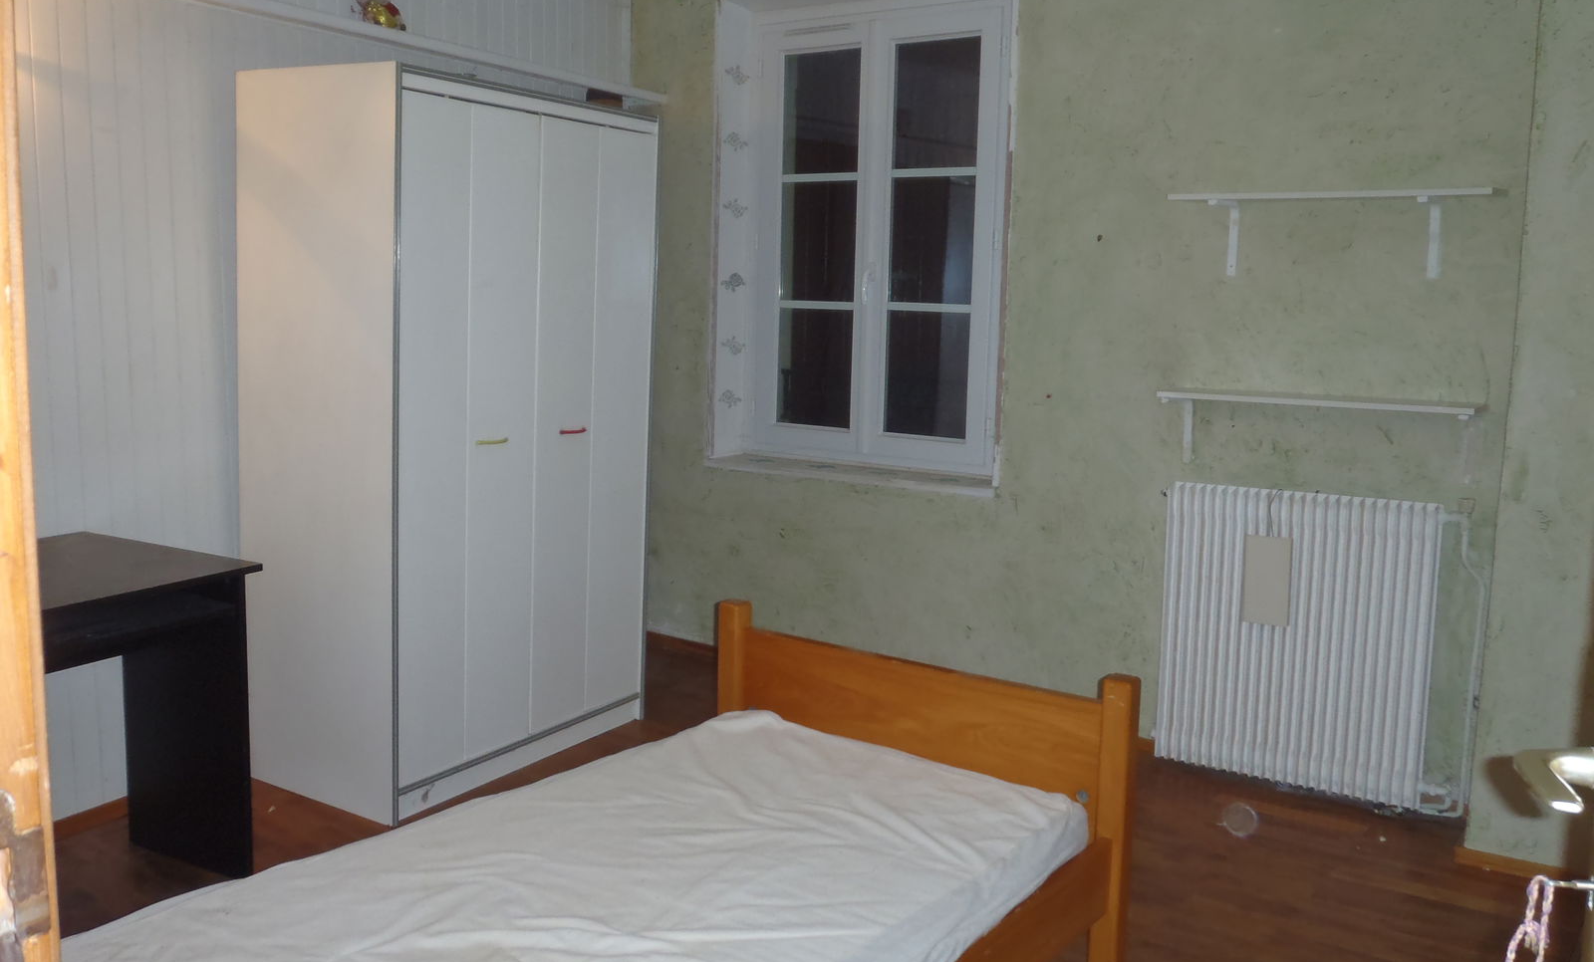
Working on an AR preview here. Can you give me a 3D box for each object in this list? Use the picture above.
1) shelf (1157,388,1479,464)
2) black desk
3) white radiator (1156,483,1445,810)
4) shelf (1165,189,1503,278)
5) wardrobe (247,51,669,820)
[{"bbox_3d":[1.420,-0.117,3.552,0.796,0.228,0.252,6,9,30],"label":"shelf"},{"bbox_3d":[-1.685,0.577,2.625,0.612,0.748,0.950,6,9,30],"label":"black desk"},{"bbox_3d":[1.417,0.448,3.688,0.717,0.835,0.120,6,9,30],"label":"white radiator"},{"bbox_3d":[1.425,-0.662,3.479,0.795,0.222,0.252,6,9,30],"label":"shelf"},{"bbox_3d":[-0.985,-0.135,3.738,0.601,1.875,1.017,6,9,30],"label":"wardrobe"}]

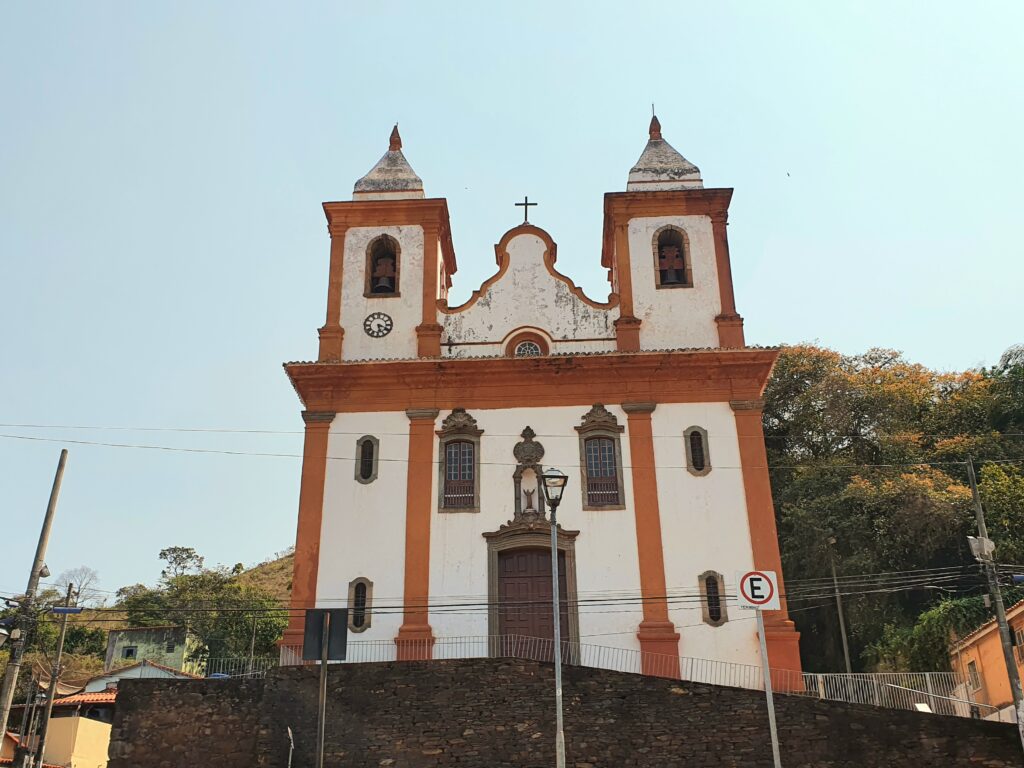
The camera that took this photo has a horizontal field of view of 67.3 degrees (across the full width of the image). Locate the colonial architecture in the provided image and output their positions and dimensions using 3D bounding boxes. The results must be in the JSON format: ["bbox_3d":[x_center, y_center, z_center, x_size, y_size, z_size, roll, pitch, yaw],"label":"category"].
[{"bbox_3d":[1.080,2.432,40.969,18.600,26.200,24.000,-2,-21,2],"label":"colonial architecture"}]

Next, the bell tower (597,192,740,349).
[{"bbox_3d":[6.798,-3.843,33.701,5.400,7.200,5.700,-2,-21,2],"label":"bell tower"}]

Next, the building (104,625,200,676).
[{"bbox_3d":[-22.621,18.166,50.846,6.700,3.600,4.200,-9,-22,20],"label":"building"}]

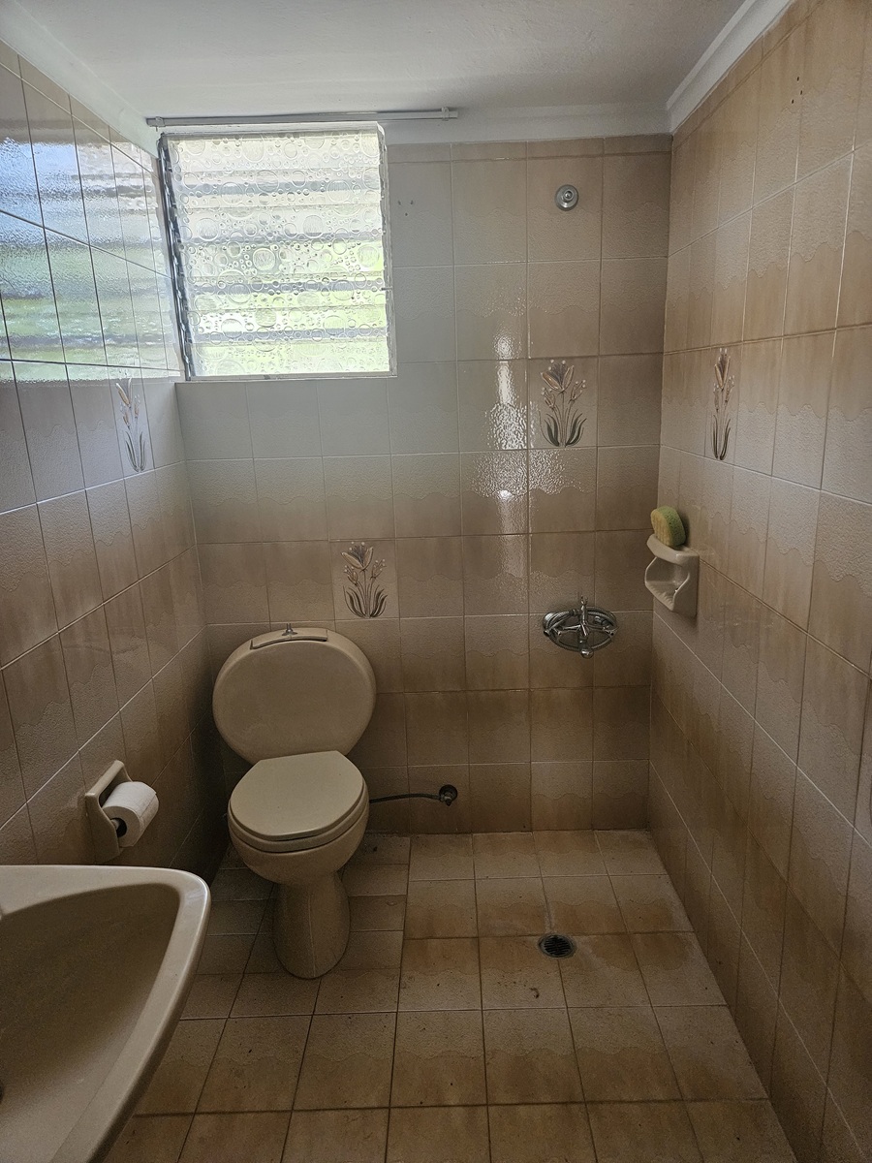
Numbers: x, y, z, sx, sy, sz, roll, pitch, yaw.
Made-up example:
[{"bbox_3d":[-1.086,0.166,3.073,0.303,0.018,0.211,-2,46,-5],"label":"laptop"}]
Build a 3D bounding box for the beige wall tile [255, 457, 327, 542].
[{"bbox_3d":[-0.425,-0.241,2.293,0.200,0.252,0.012,-2,16,1],"label":"beige wall tile"}]

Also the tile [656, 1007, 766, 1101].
[{"bbox_3d":[0.598,1.036,1.705,0.175,0.010,0.248,-2,14,1],"label":"tile"}]

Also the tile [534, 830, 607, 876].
[{"bbox_3d":[0.421,0.863,2.446,0.200,0.010,0.247,-2,14,1],"label":"tile"}]

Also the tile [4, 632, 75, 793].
[{"bbox_3d":[-0.738,0.248,1.445,0.010,0.251,0.200,-2,14,1],"label":"tile"}]

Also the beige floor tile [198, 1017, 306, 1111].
[{"bbox_3d":[-0.396,1.079,1.733,0.200,0.010,0.250,-2,14,1],"label":"beige floor tile"}]

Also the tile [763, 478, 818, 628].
[{"bbox_3d":[0.646,-0.054,1.401,0.010,0.250,0.200,-1,14,1],"label":"tile"}]

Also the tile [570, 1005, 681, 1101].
[{"bbox_3d":[0.411,1.049,1.717,0.199,0.010,0.249,-2,14,1],"label":"tile"}]

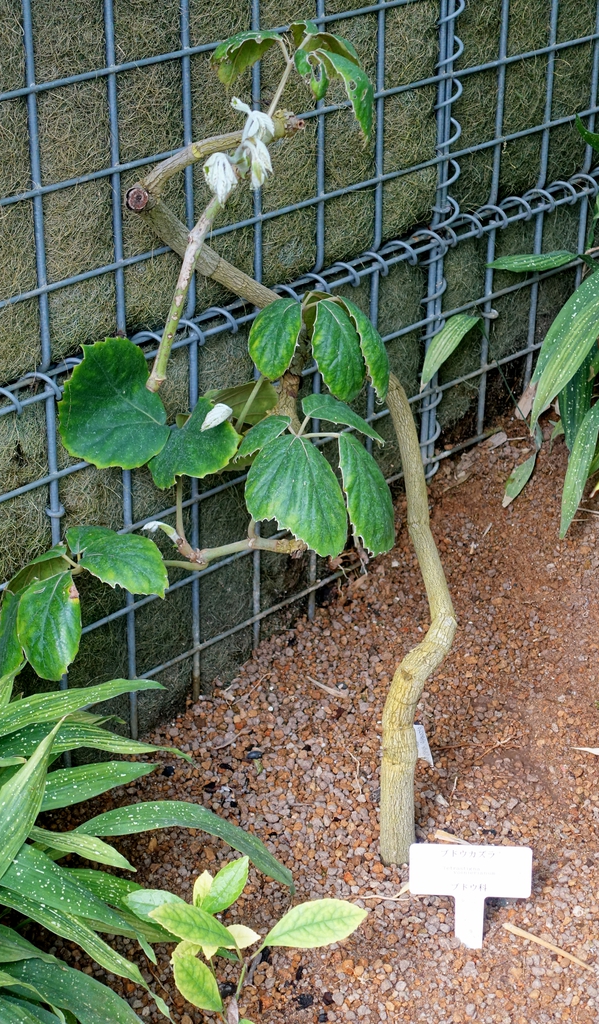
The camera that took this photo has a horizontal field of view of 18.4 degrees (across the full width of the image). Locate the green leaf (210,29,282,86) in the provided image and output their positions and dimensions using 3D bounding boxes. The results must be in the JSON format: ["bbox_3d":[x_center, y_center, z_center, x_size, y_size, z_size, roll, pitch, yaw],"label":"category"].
[{"bbox_3d":[-0.044,-0.376,1.530,0.057,0.038,0.042,22,18,12],"label":"green leaf"}]

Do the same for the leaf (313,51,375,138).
[{"bbox_3d":[0.036,-0.344,1.520,0.034,0.074,0.034,-23,-3,-34],"label":"leaf"}]

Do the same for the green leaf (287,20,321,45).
[{"bbox_3d":[0.004,-0.430,1.660,0.032,0.024,0.035,0,28,0],"label":"green leaf"}]

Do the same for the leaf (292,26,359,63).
[{"bbox_3d":[0.022,-0.397,1.570,0.055,0.030,0.042,-8,28,-15],"label":"leaf"}]

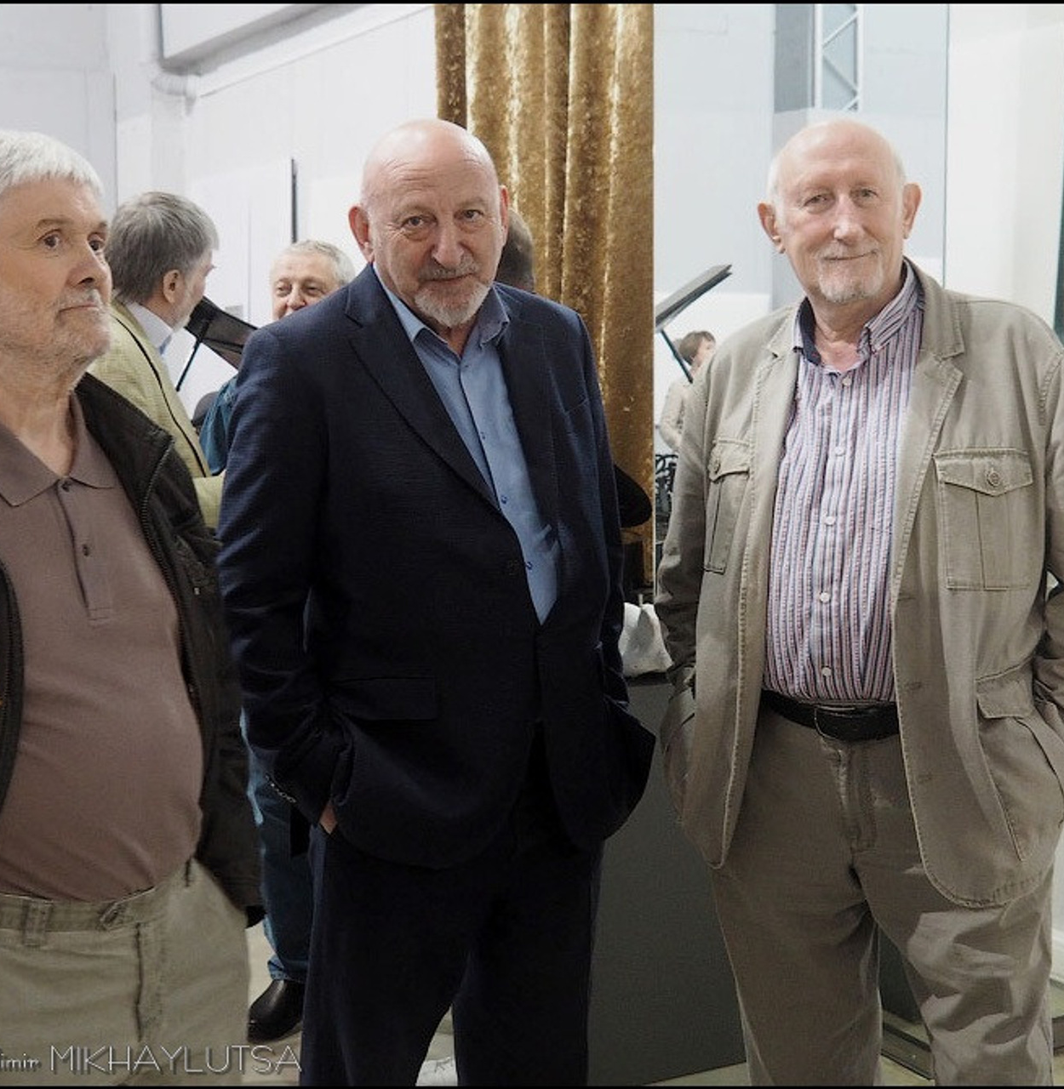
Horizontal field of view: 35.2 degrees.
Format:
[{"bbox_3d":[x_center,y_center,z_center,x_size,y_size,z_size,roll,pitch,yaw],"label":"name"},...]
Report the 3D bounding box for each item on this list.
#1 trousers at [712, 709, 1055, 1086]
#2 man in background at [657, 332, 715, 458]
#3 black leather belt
[{"bbox_3d":[0.470,0.685,2.230,0.450,1.040,0.320,2,6,21],"label":"trousers"},{"bbox_3d":[1.000,-0.480,10.380,0.360,1.660,0.480,4,7,38],"label":"man in background"},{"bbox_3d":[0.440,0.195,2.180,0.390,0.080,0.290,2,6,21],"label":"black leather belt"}]

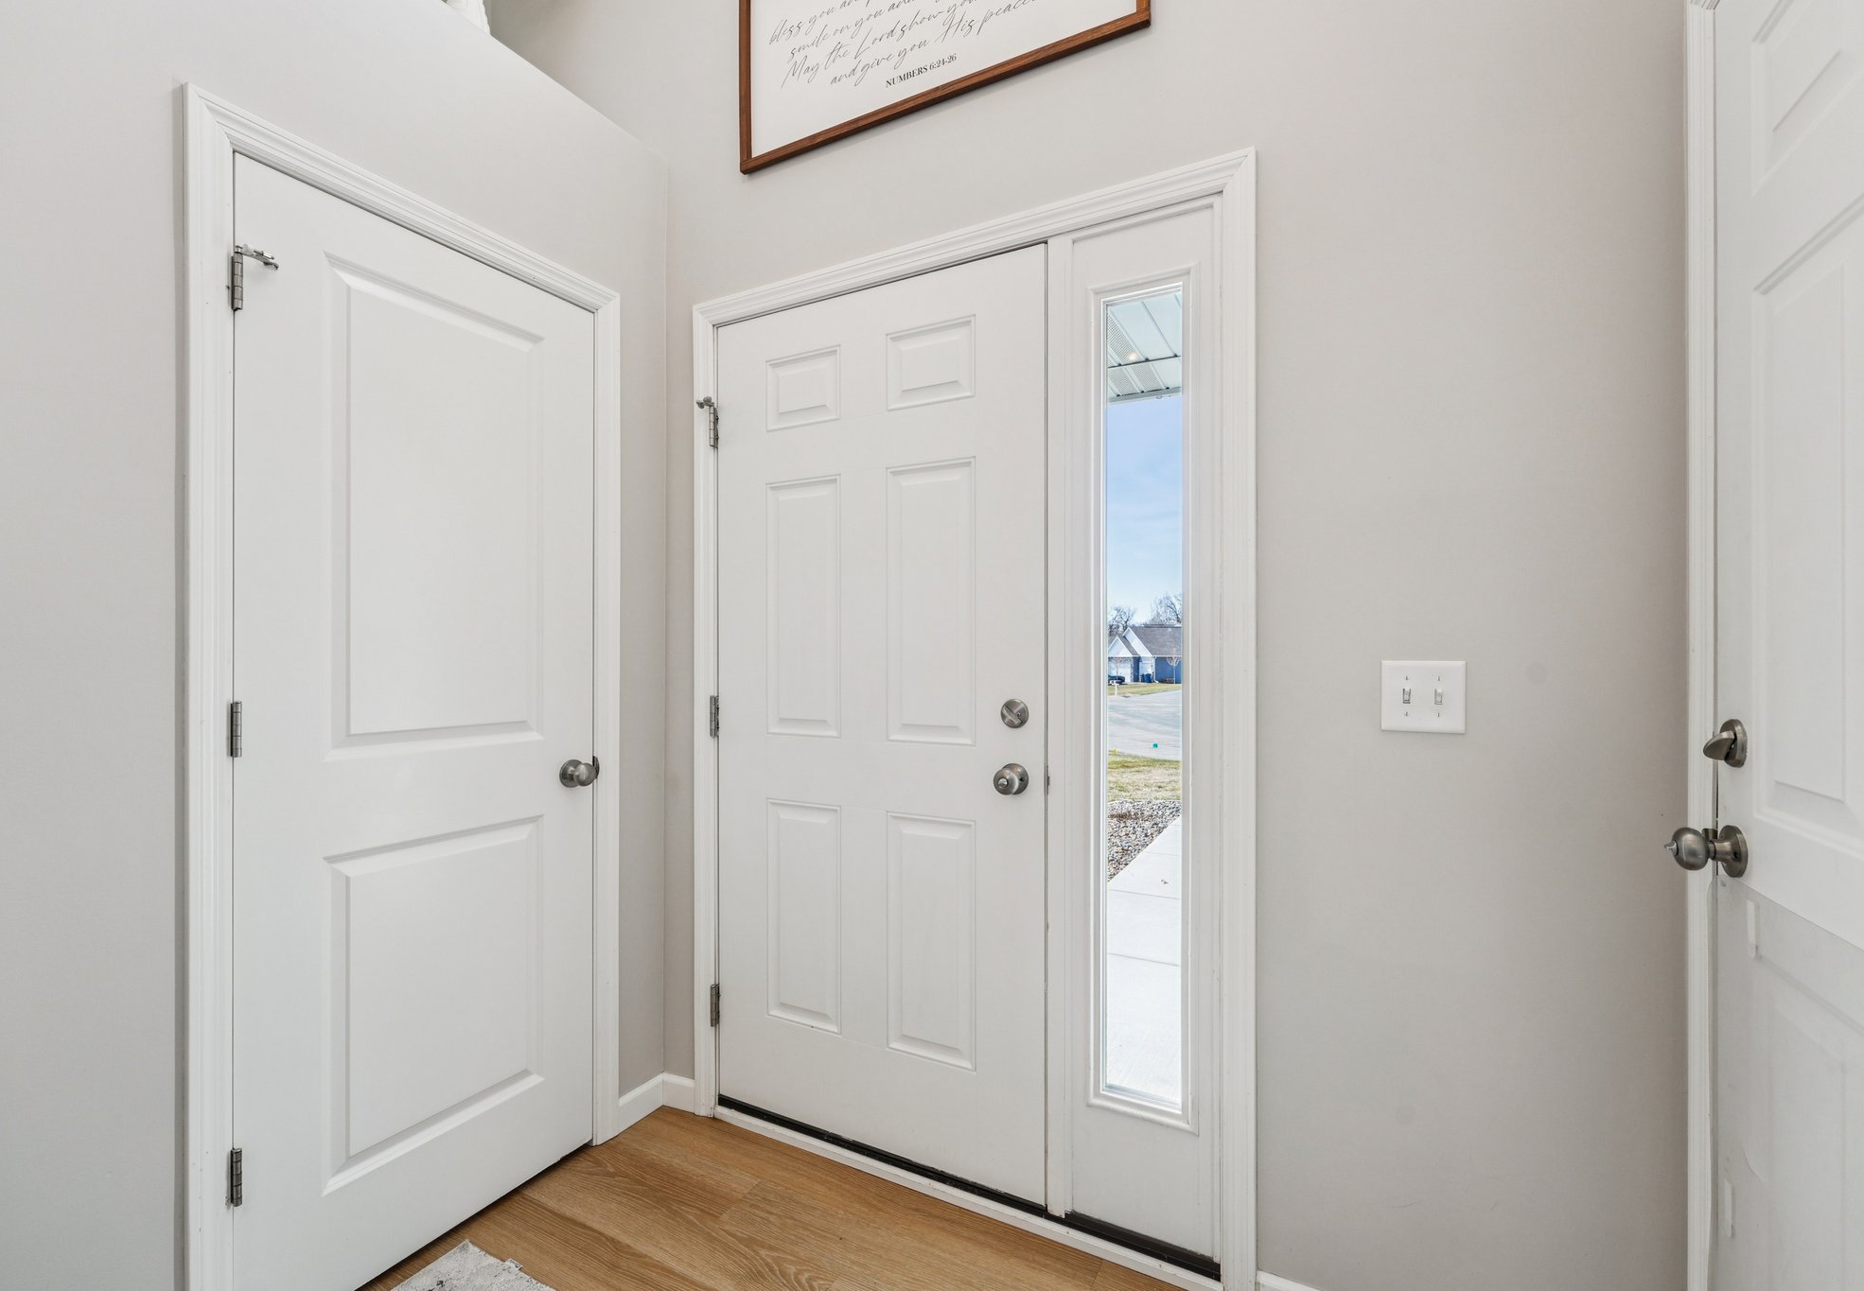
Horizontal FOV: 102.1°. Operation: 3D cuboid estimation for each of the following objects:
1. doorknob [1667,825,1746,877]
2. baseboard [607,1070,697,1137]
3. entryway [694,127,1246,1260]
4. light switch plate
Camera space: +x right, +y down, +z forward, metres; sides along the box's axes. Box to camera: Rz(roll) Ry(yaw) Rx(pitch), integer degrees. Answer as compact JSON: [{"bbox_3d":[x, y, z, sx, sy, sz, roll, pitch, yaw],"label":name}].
[{"bbox_3d":[1.017,0.268,0.995,0.073,0.068,0.068,0,0,28],"label":"doorknob"},{"bbox_3d":[-0.722,1.214,1.980,0.126,0.088,0.158,0,0,27],"label":"baseboard"},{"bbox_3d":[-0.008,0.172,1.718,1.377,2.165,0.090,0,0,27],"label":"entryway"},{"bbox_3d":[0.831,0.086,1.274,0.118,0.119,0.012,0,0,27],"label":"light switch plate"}]

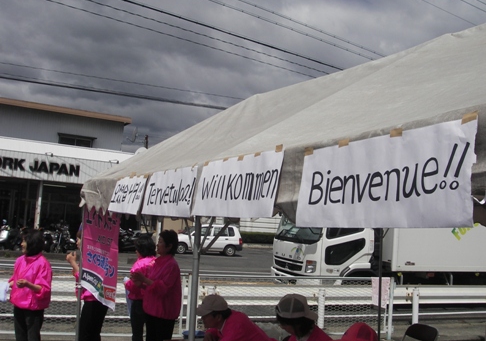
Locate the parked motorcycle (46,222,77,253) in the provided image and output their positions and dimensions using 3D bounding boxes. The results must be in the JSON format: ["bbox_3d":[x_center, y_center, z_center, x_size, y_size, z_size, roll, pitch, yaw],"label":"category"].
[{"bbox_3d":[-6.797,2.530,20.100,0.780,1.150,2.100,2,-6,14],"label":"parked motorcycle"}]

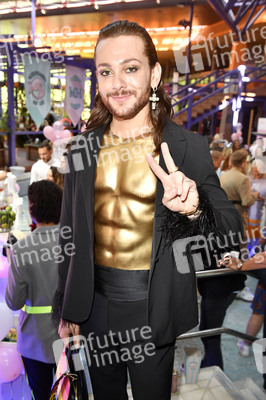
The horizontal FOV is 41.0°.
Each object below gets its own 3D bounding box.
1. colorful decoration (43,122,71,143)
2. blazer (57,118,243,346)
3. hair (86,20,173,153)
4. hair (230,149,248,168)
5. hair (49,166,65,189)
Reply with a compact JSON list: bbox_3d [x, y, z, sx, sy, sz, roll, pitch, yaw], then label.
[{"bbox_3d":[-1.062,-0.964,5.000,0.420,0.310,0.360,4,11,6],"label":"colorful decoration"},{"bbox_3d":[0.048,0.098,1.100,0.560,0.720,0.380,7,12,22],"label":"blazer"},{"bbox_3d":[-0.009,-0.299,0.945,0.230,0.320,0.220,7,11,20],"label":"hair"},{"bbox_3d":[1.124,-0.438,3.750,0.170,0.200,0.200,13,15,42],"label":"hair"},{"bbox_3d":[-0.688,-0.184,3.350,0.220,0.270,0.190,0,11,-15],"label":"hair"}]

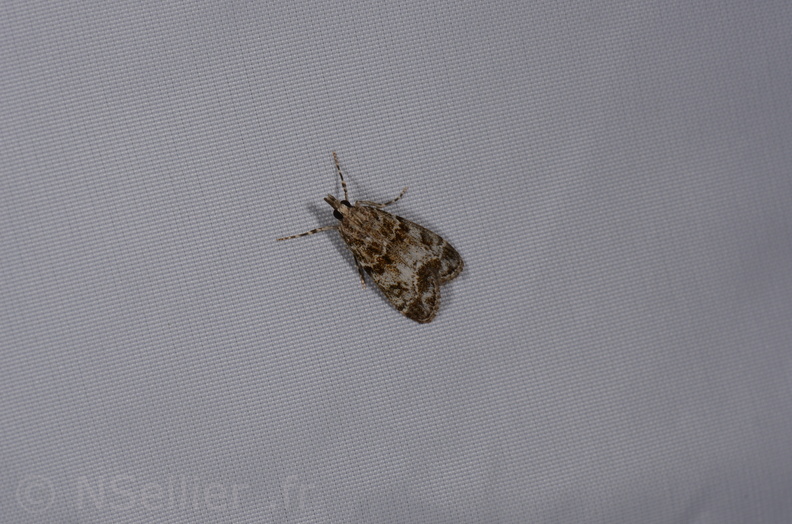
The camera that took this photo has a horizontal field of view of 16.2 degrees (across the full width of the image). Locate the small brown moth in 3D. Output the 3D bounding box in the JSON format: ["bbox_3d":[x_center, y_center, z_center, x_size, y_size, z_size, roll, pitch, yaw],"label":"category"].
[{"bbox_3d":[-0.001,-0.001,0.184,0.012,0.008,0.003,38,-9,-11],"label":"small brown moth"}]

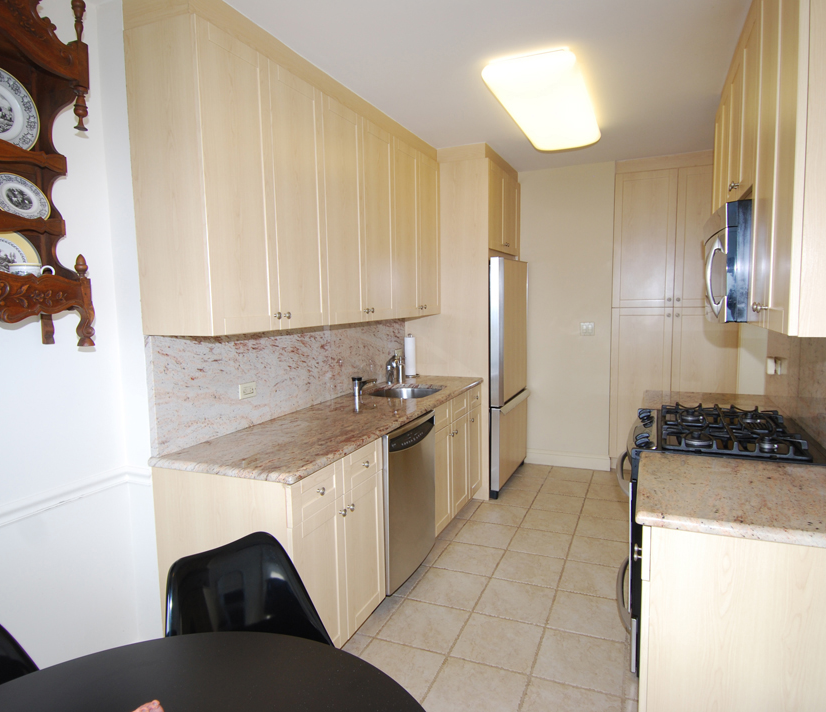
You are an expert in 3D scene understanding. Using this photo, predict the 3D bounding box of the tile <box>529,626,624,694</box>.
[{"bbox_3d":[0.681,1.235,2.160,0.334,0.015,0.334,1,6,24],"label":"tile"}]

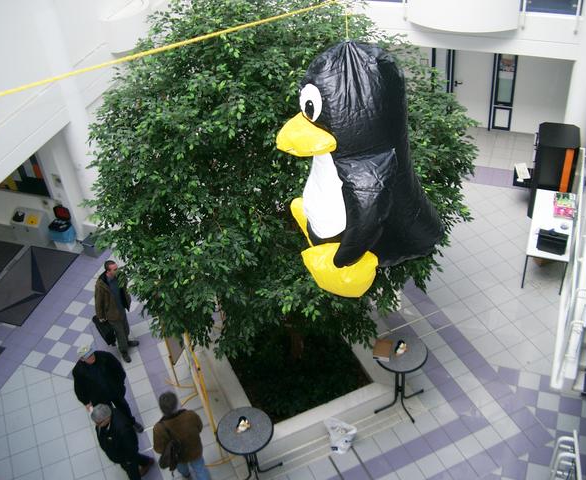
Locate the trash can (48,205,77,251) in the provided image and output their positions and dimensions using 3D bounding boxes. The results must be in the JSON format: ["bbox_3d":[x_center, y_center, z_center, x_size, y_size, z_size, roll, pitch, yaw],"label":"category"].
[{"bbox_3d":[-4.464,-0.243,13.145,0.470,0.860,0.420,10,42,20],"label":"trash can"}]

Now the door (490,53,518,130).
[{"bbox_3d":[4.493,-3.172,14.441,0.380,2.000,0.080,10,42,20],"label":"door"}]

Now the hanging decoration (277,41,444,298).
[{"bbox_3d":[0.358,-0.399,3.762,0.970,1.442,1.009,-15,40,-9],"label":"hanging decoration"}]

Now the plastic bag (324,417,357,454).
[{"bbox_3d":[0.629,2.623,9.210,0.400,0.400,0.330,-19,40,-14],"label":"plastic bag"}]

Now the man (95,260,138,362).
[{"bbox_3d":[-2.692,1.059,10.560,0.470,1.760,0.560,14,44,24],"label":"man"}]

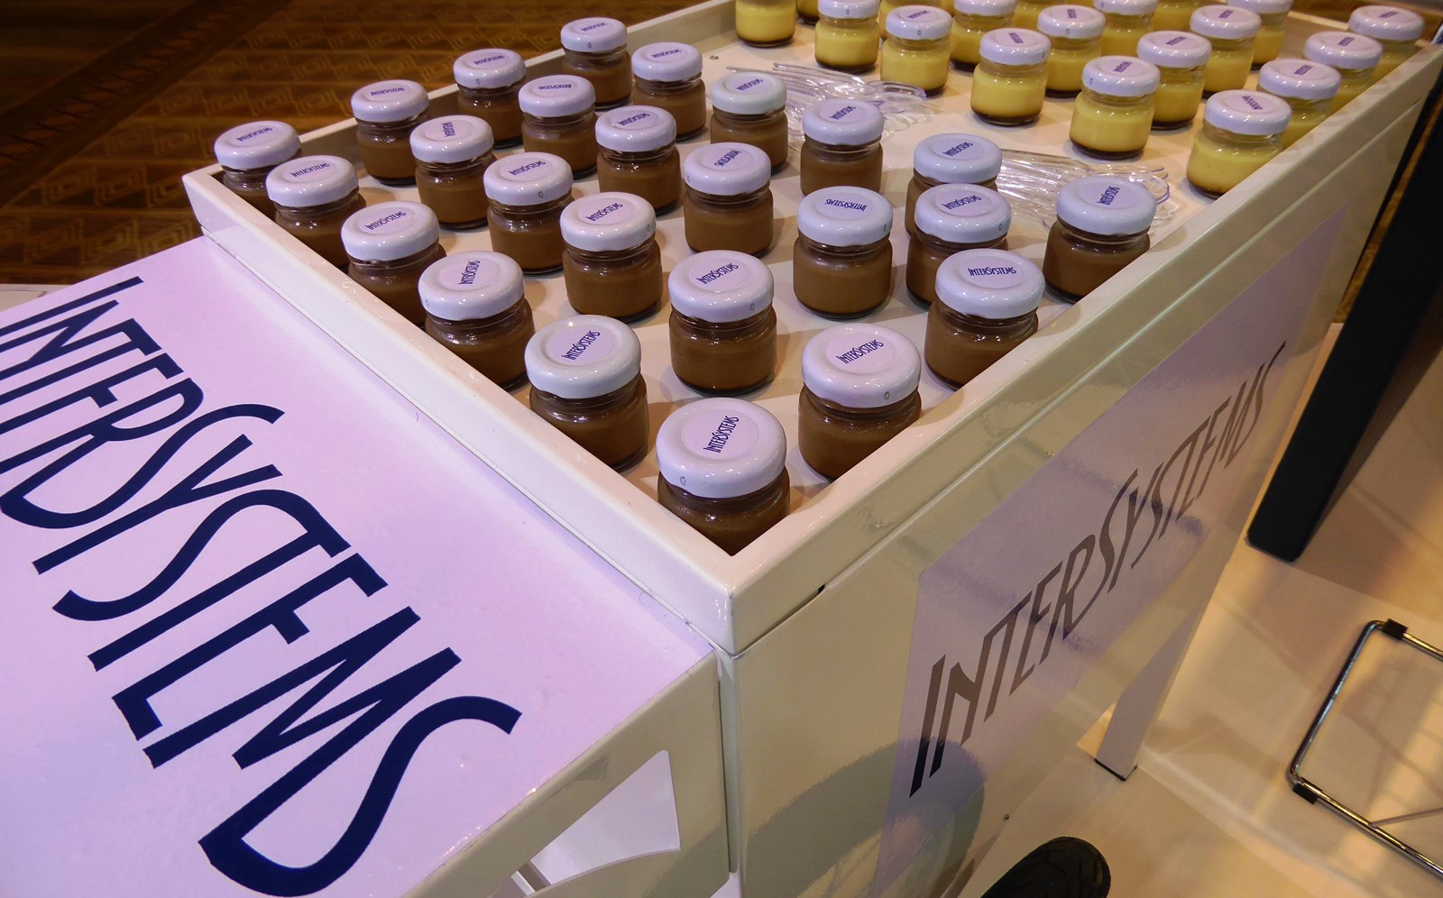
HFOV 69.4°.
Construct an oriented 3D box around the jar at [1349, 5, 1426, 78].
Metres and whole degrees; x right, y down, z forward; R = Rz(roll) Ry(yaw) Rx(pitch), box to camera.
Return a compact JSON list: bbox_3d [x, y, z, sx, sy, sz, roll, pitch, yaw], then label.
[{"bbox_3d":[0.466,-0.282,0.741,0.048,0.052,0.048,-1,39,1],"label":"jar"}]

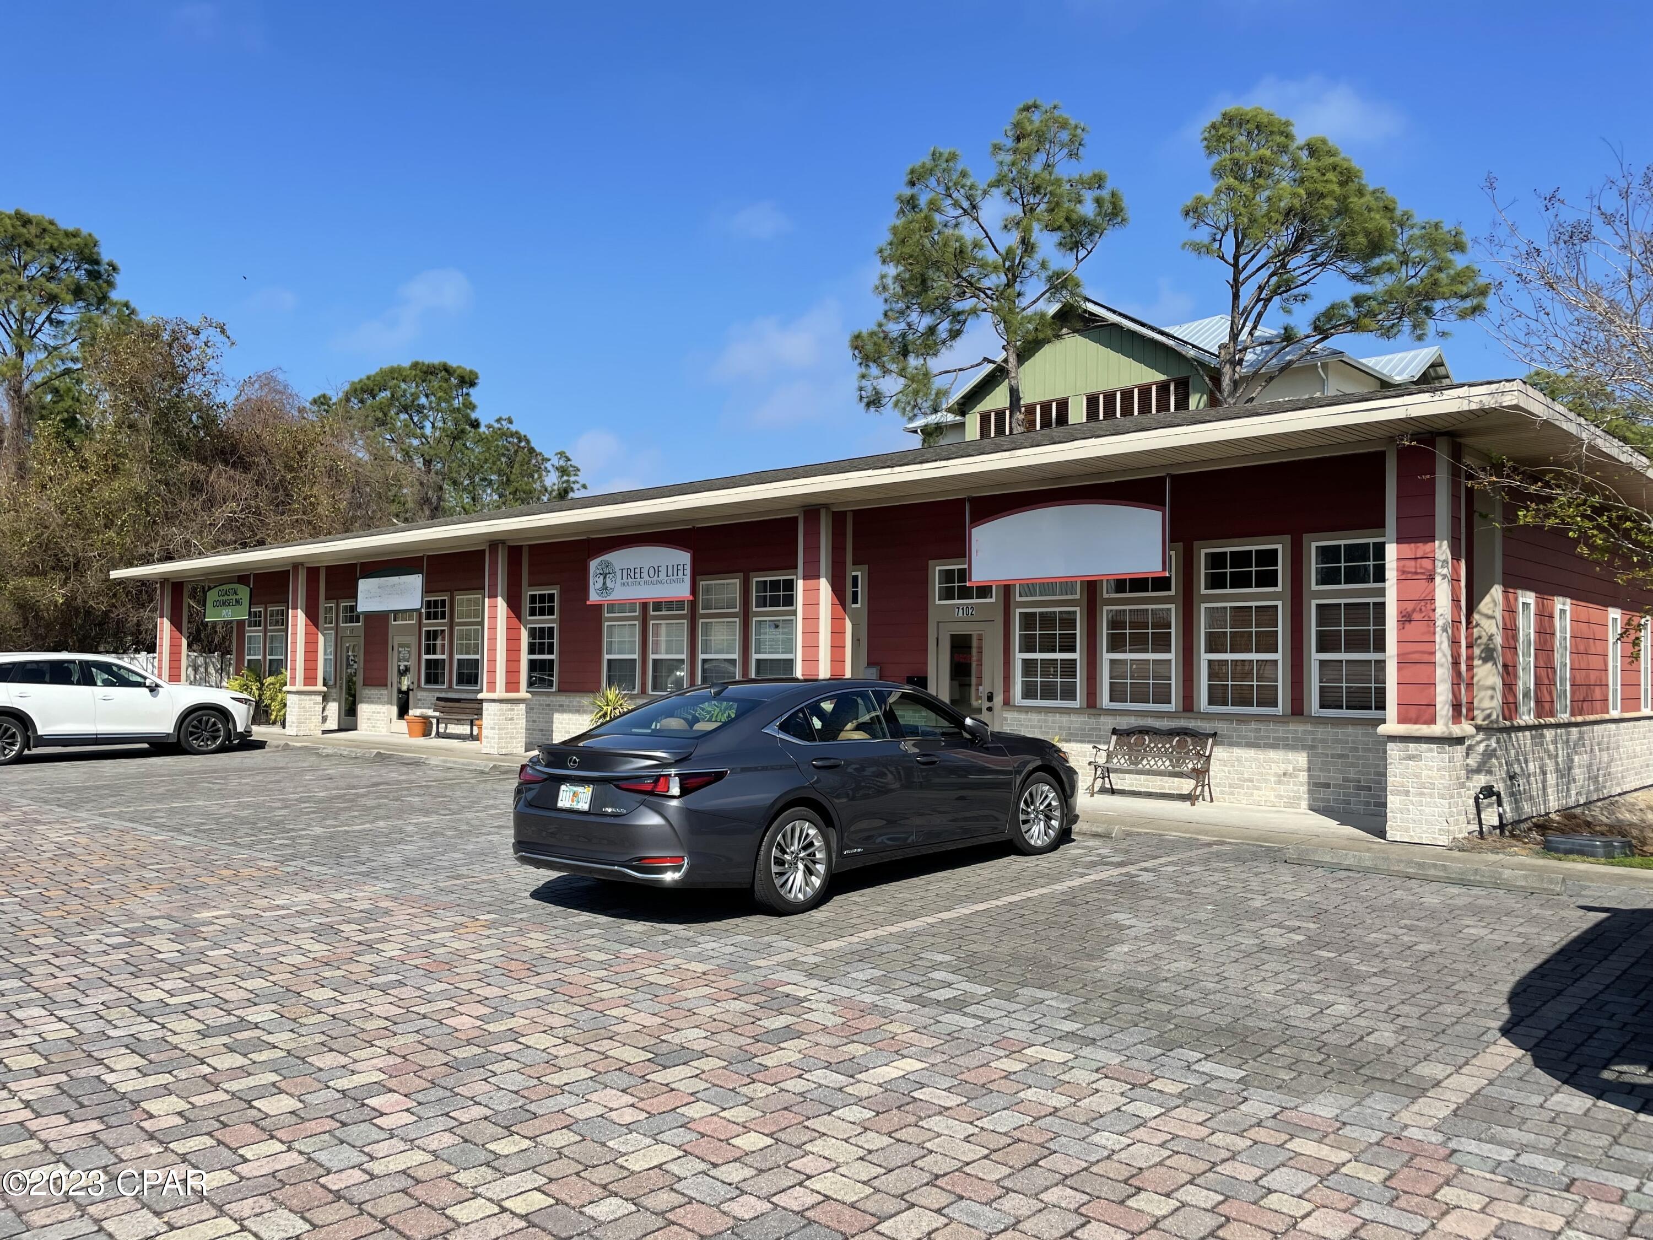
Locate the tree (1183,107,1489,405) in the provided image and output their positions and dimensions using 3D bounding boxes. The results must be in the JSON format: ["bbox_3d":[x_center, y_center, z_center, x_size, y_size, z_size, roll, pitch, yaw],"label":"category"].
[{"bbox_3d":[12.750,-5.000,31.000,7.400,15.500,7.000,1,-2,0],"label":"tree"}]

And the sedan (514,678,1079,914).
[{"bbox_3d":[0.035,1.130,9.320,1.880,1.450,4.960,-1,-2,40],"label":"sedan"}]

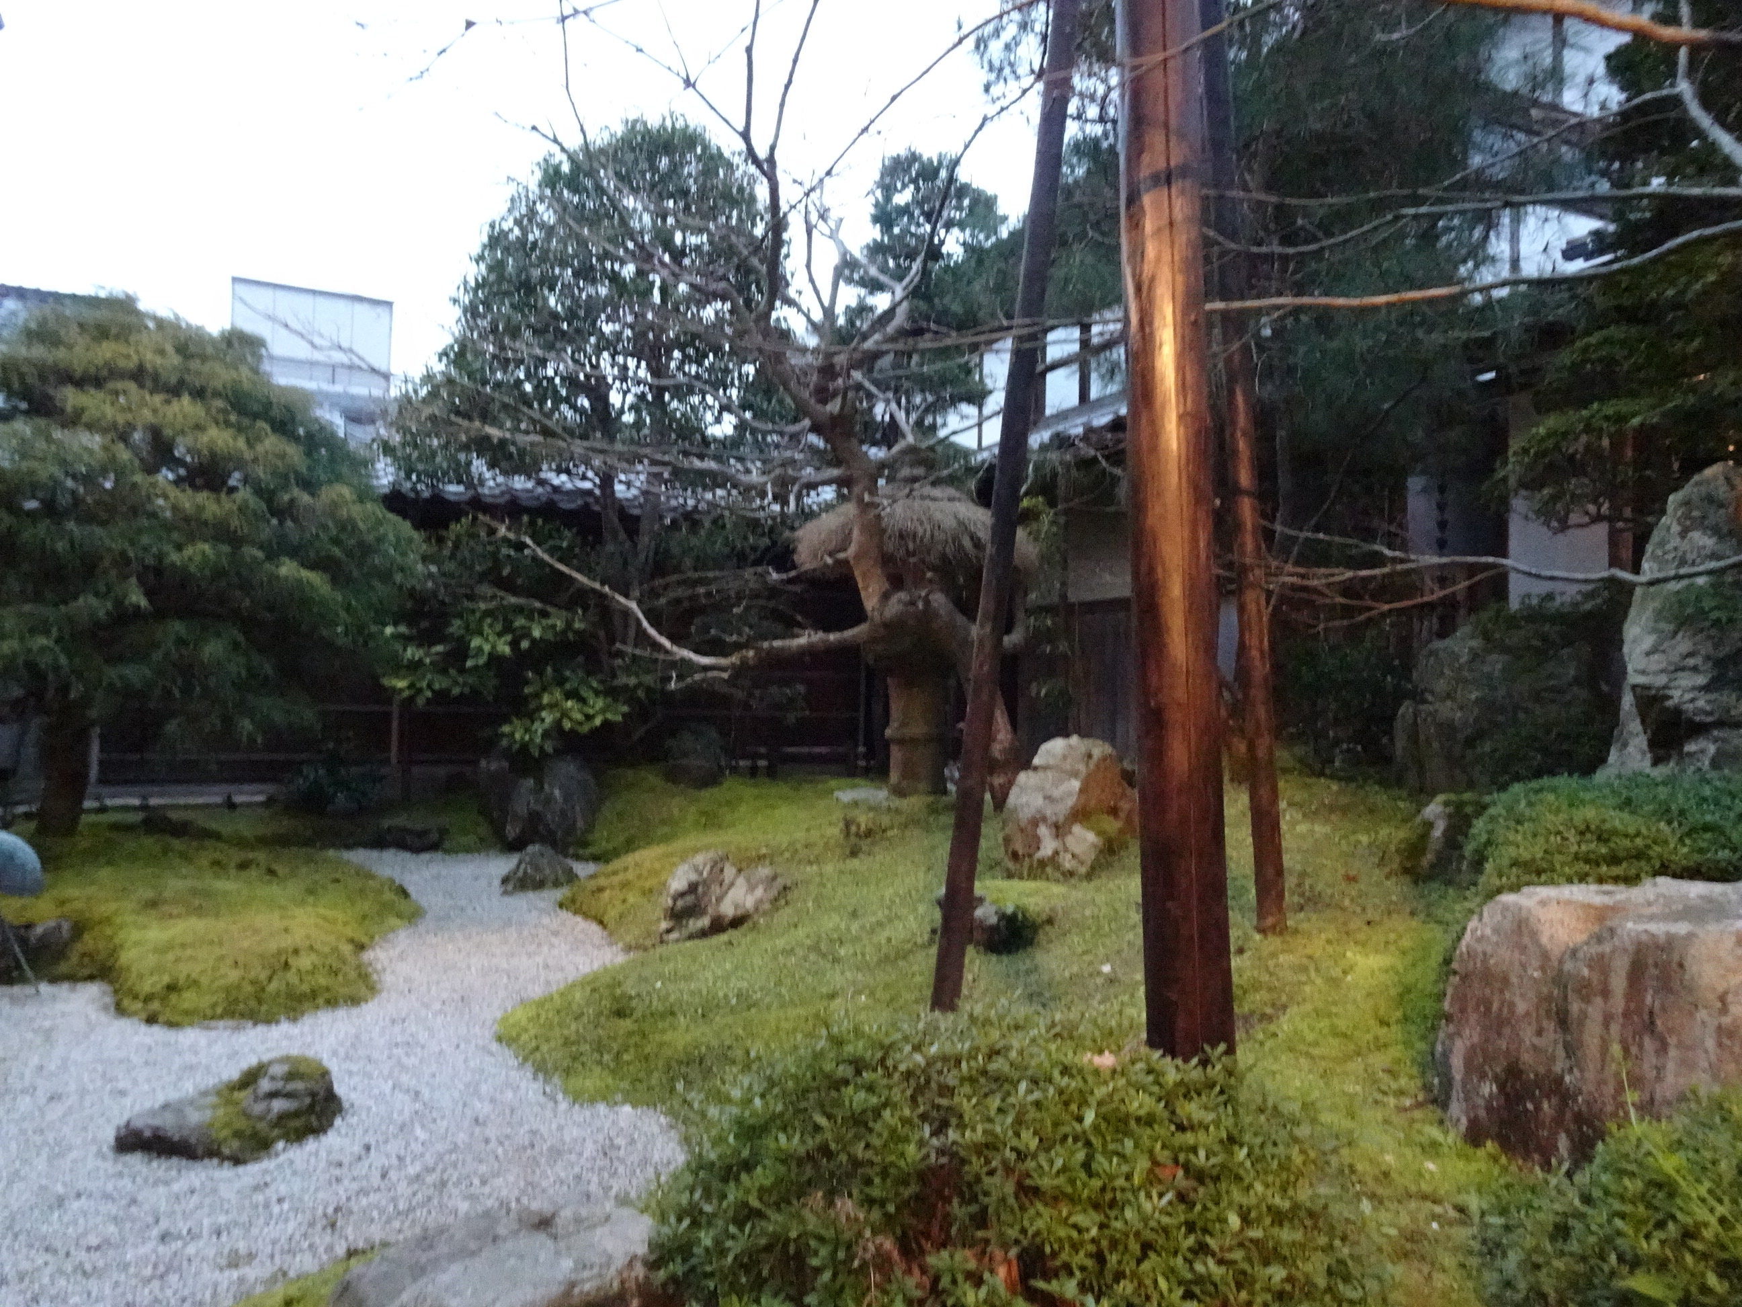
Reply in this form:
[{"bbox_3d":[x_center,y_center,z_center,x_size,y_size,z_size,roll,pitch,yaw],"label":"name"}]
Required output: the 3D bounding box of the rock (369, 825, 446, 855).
[{"bbox_3d":[-3.371,1.355,8.850,0.538,0.180,0.323,1,-1,-21],"label":"rock"}]

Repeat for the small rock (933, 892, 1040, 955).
[{"bbox_3d":[0.457,1.064,4.800,0.419,0.194,0.314,1,-1,5],"label":"small rock"}]

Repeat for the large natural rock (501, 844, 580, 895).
[{"bbox_3d":[-2.023,1.313,7.400,0.472,0.271,0.330,1,-1,-15],"label":"large natural rock"}]

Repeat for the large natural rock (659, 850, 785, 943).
[{"bbox_3d":[-0.723,1.172,5.900,0.611,0.386,0.366,1,-1,-25],"label":"large natural rock"}]

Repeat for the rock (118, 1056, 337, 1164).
[{"bbox_3d":[-1.815,1.272,3.430,0.568,0.195,0.312,1,-1,-25],"label":"rock"}]

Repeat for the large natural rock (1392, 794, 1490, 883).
[{"bbox_3d":[2.757,0.877,5.800,0.448,0.389,0.380,0,-1,25],"label":"large natural rock"}]

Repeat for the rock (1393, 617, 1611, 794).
[{"bbox_3d":[3.849,0.307,7.400,1.194,1.045,0.776,0,-1,28],"label":"rock"}]

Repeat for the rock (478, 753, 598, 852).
[{"bbox_3d":[-2.437,1.081,8.900,0.853,0.705,0.597,1,-1,-15],"label":"rock"}]

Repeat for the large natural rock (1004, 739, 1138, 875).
[{"bbox_3d":[1.036,0.762,6.200,0.713,0.660,0.570,1,-1,9],"label":"large natural rock"}]

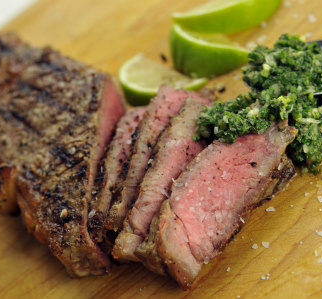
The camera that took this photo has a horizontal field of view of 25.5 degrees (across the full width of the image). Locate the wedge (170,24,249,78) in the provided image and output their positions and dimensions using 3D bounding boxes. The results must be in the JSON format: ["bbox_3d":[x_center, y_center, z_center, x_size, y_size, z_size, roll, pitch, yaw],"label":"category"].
[{"bbox_3d":[0.028,-0.060,0.430,0.055,0.026,0.029,12,64,35],"label":"wedge"}]

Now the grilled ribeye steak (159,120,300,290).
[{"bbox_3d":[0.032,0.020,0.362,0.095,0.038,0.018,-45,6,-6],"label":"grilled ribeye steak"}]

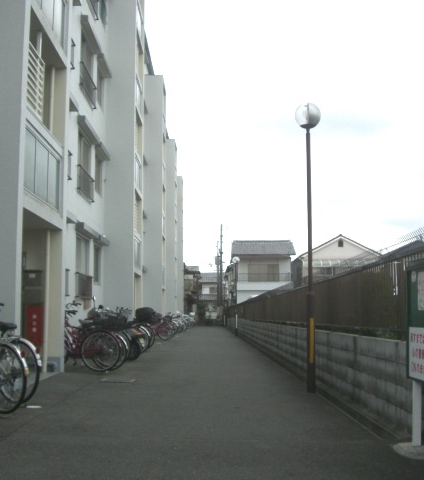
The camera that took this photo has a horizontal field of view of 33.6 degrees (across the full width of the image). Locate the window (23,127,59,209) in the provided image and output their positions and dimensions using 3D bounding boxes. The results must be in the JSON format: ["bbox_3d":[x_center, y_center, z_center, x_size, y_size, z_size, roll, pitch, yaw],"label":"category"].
[{"bbox_3d":[-2.428,-0.940,10.084,0.100,0.813,2.007,0,-6,0],"label":"window"}]

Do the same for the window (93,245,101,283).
[{"bbox_3d":[-3.414,0.720,20.830,0.150,1.150,1.200,0,-6,0],"label":"window"}]

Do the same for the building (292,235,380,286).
[{"bbox_3d":[10.532,3.781,61.486,6.800,7.500,9.000,0,-6,0],"label":"building"}]

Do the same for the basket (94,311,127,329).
[{"bbox_3d":[-1.654,1.307,11.450,0.420,0.260,0.360,-2,-6,15],"label":"basket"}]

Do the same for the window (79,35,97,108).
[{"bbox_3d":[-3.269,-4.419,18.474,0.180,1.472,1.827,0,-6,0],"label":"window"}]

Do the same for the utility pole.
[{"bbox_3d":[1.001,3.686,76.045,0.400,10.800,0.400,0,-6,0],"label":"utility pole"}]

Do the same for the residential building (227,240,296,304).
[{"bbox_3d":[4.284,3.725,60.967,5.400,7.500,8.000,0,-6,0],"label":"residential building"}]

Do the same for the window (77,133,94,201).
[{"bbox_3d":[-3.376,-1.971,18.907,0.200,1.650,1.950,0,-6,0],"label":"window"}]

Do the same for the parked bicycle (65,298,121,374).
[{"bbox_3d":[-2.387,1.688,11.963,1.750,1.080,0.570,-2,-6,16],"label":"parked bicycle"}]

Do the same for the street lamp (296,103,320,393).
[{"bbox_3d":[1.347,0.052,9.717,0.345,4.002,0.345,0,-6,0],"label":"street lamp"}]

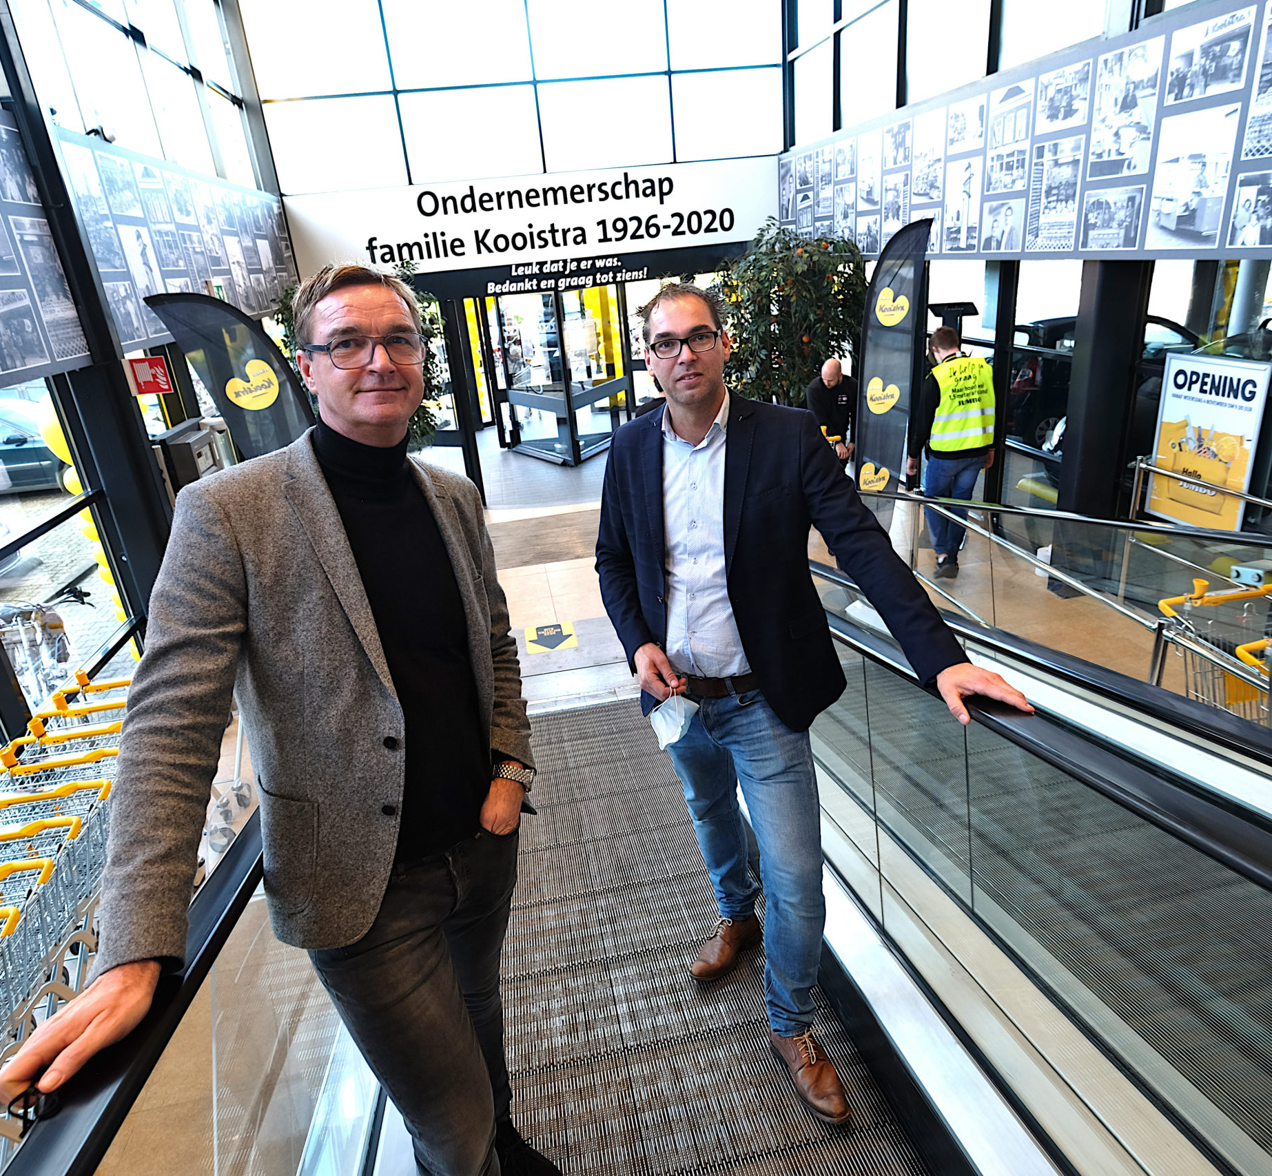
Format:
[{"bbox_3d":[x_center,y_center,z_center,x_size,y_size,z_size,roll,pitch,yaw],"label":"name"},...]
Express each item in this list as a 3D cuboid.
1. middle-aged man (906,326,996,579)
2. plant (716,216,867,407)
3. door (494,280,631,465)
[{"bbox_3d":[2.260,-0.945,5.589,0.580,1.760,0.420,-11,23,-13],"label":"middle-aged man"},{"bbox_3d":[1.404,-1.942,7.115,1.350,2.580,1.350,-8,23,-7],"label":"plant"},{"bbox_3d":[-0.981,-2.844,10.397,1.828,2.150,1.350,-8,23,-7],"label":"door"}]

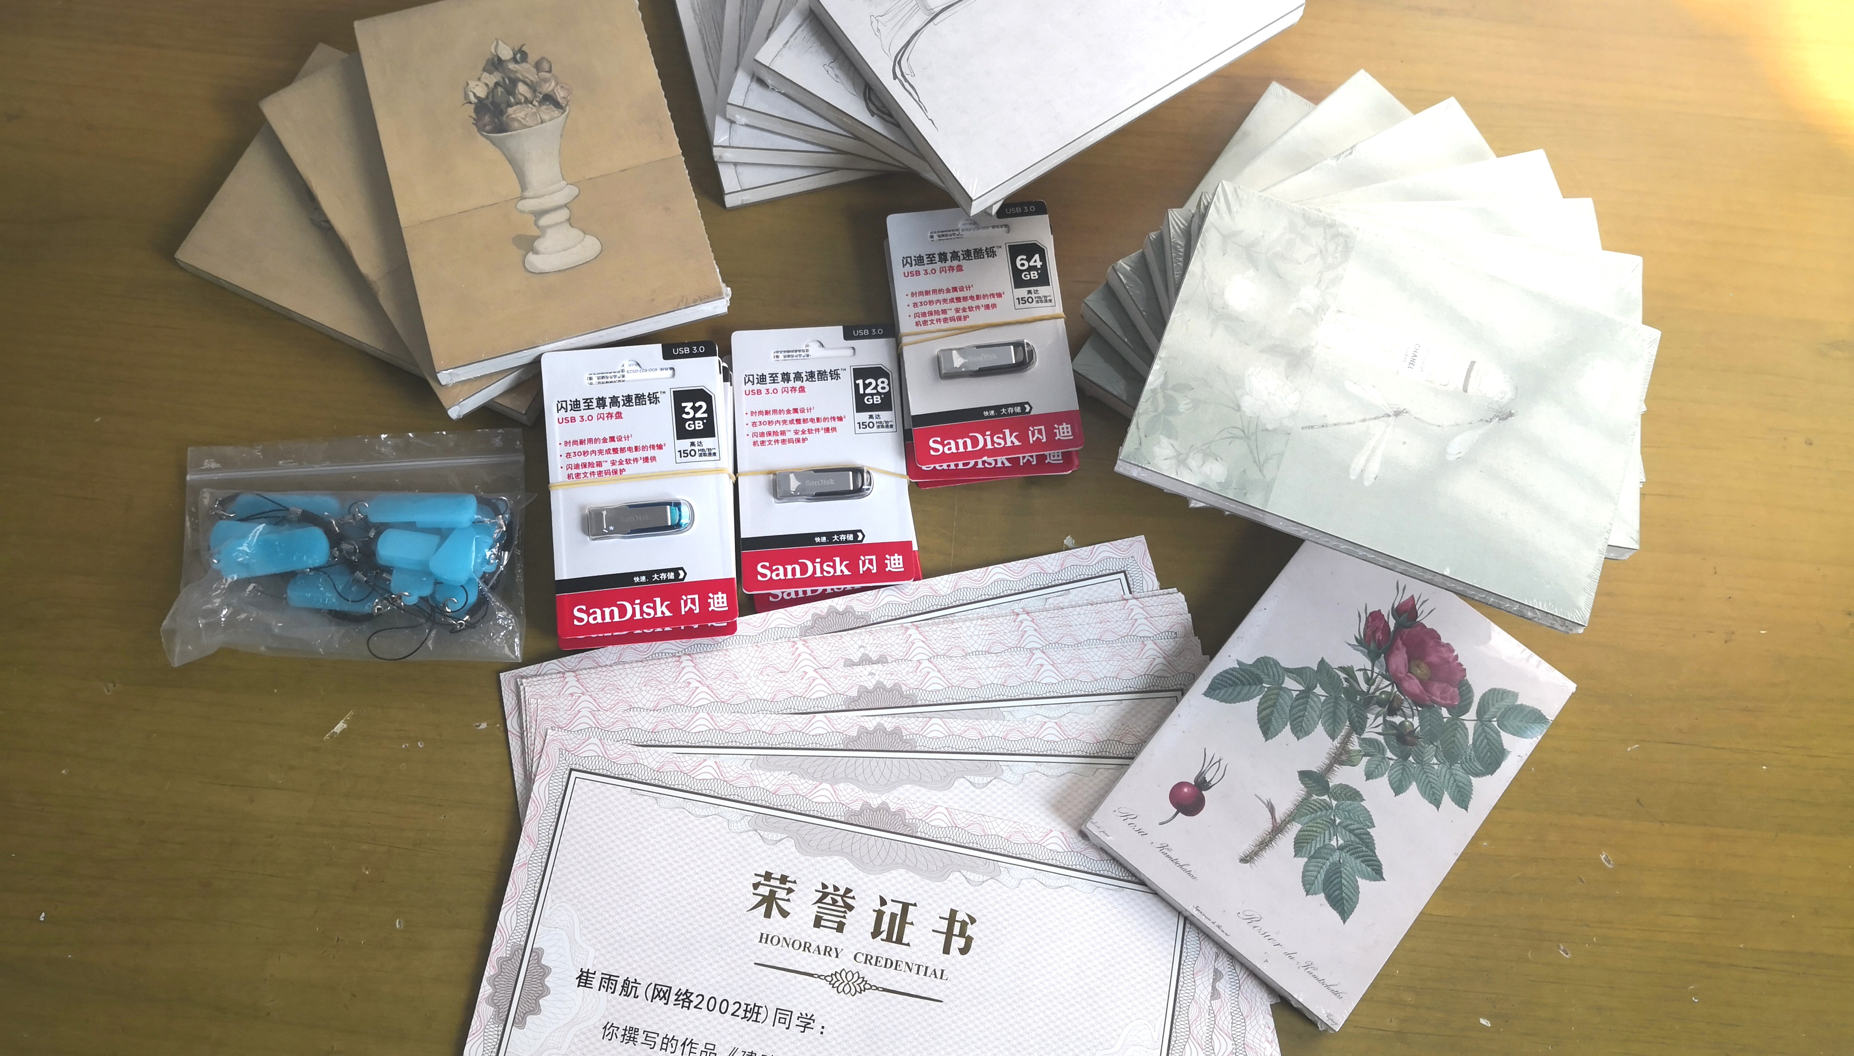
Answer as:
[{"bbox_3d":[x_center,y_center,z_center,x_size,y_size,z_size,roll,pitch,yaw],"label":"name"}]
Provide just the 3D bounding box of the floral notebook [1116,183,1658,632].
[{"bbox_3d":[0.186,-0.051,0.582,0.188,0.015,0.131,20,74,5],"label":"floral notebook"}]

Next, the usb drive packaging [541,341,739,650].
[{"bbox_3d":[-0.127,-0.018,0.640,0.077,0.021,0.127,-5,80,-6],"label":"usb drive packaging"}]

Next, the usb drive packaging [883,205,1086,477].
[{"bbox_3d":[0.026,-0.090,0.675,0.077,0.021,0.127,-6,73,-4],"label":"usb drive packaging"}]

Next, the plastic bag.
[{"bbox_3d":[-0.259,0.007,0.641,0.154,0.024,0.107,-2,73,-3],"label":"plastic bag"}]

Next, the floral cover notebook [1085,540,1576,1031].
[{"bbox_3d":[0.178,0.101,0.635,0.131,0.015,0.188,39,75,8],"label":"floral cover notebook"}]

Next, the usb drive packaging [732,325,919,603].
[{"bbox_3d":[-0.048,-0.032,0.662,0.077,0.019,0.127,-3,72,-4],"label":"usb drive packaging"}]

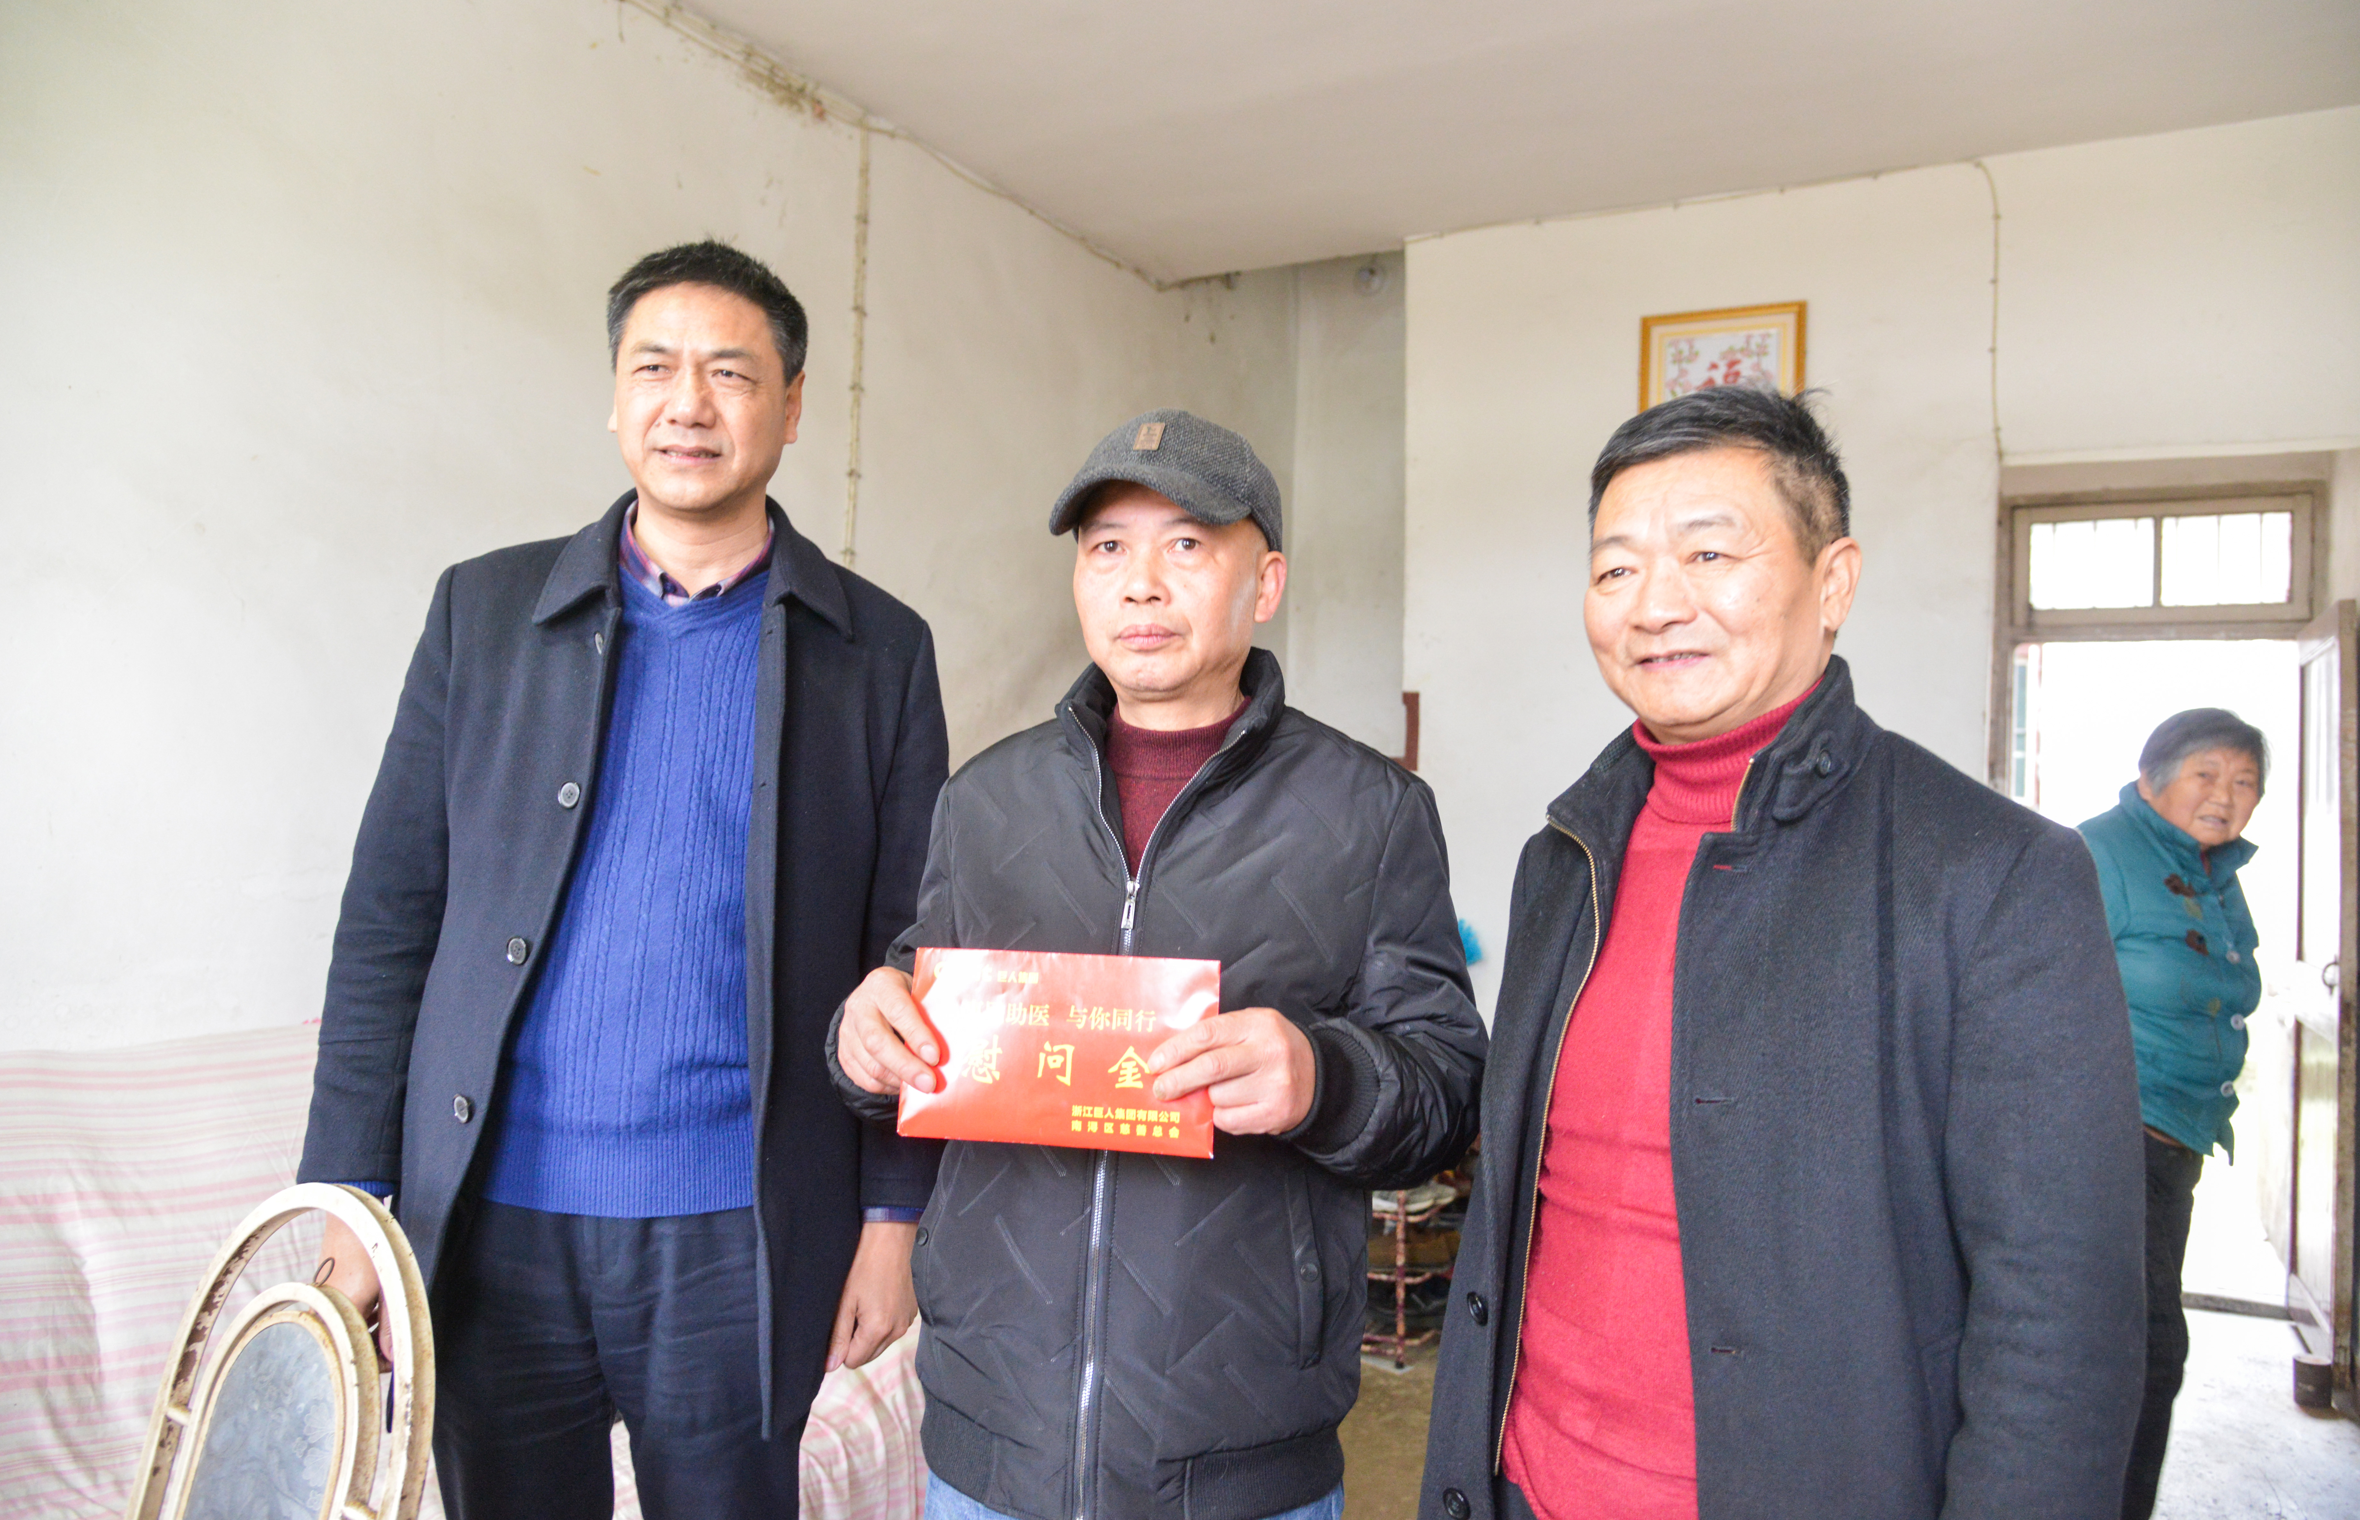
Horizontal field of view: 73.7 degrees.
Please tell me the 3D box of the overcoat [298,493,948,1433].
[{"bbox_3d":[-0.516,0.179,1.434,0.570,0.850,0.360,2,-1,-6],"label":"overcoat"}]

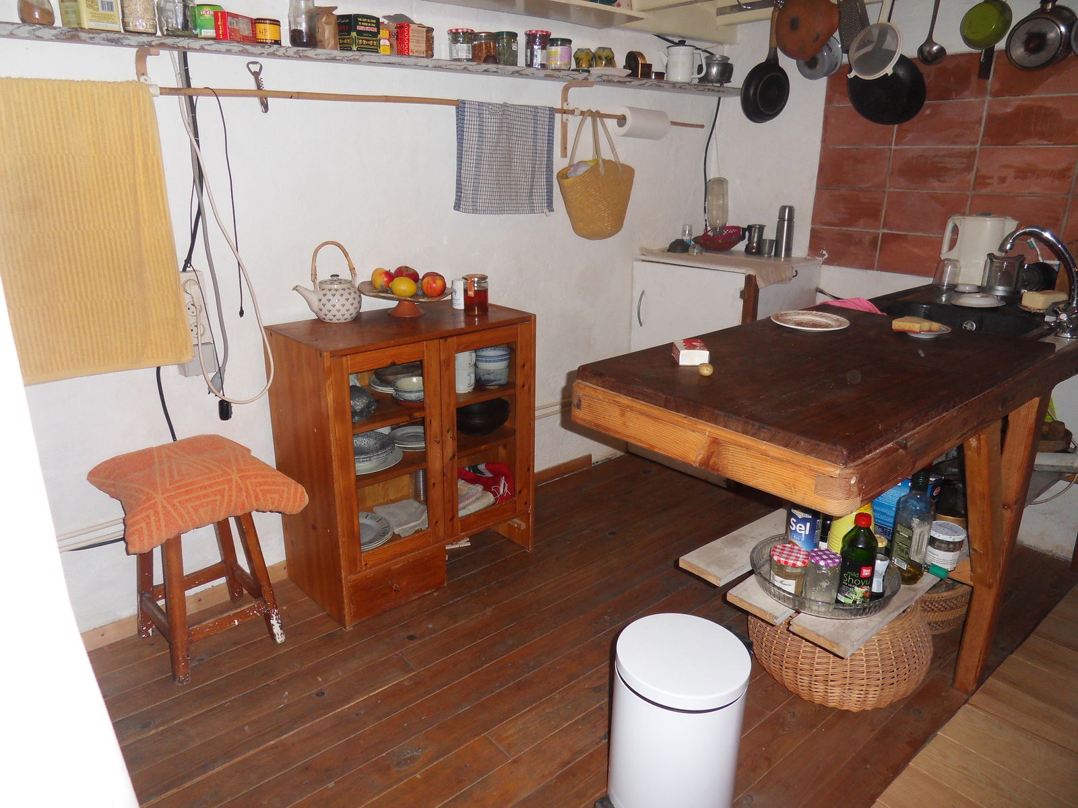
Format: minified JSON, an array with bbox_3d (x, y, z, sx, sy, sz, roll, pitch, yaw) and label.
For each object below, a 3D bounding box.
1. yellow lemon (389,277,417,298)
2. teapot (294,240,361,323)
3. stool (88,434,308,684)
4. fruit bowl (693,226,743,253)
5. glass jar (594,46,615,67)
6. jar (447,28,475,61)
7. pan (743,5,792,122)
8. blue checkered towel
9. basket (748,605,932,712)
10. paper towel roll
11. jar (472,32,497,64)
[{"bbox_3d":[-0.392,-0.339,2.165,0.080,0.060,0.062,-2,19,-10],"label":"yellow lemon"},{"bbox_3d":[-0.623,-0.351,2.173,0.132,0.233,0.208,17,25,40],"label":"teapot"},{"bbox_3d":[-0.912,0.413,2.031,0.400,0.554,0.370,-15,24,-40],"label":"stool"},{"bbox_3d":[0.814,-0.745,3.384,0.225,0.095,0.225,5,19,12],"label":"fruit bowl"},{"bbox_3d":[0.235,-1.250,2.691,0.074,0.070,0.074,2,18,4],"label":"glass jar"},{"bbox_3d":[-0.237,-1.101,2.291,0.083,0.095,0.083,-1,18,-6],"label":"jar"},{"bbox_3d":[0.847,-1.251,2.759,0.210,0.400,0.050,-7,29,-24],"label":"pan"},{"bbox_3d":[-0.105,-0.809,2.484,0.417,0.355,0.045,-16,24,-39],"label":"blue checkered towel"},{"bbox_3d":[0.763,0.581,1.916,0.441,0.277,0.441,-16,24,-39],"label":"basket"},{"bbox_3d":[0.391,-1.066,2.846,0.225,0.108,0.108,-13,22,-40],"label":"paper towel roll"},{"bbox_3d":[-0.166,-1.088,2.287,0.076,0.094,0.076,0,19,0],"label":"jar"}]

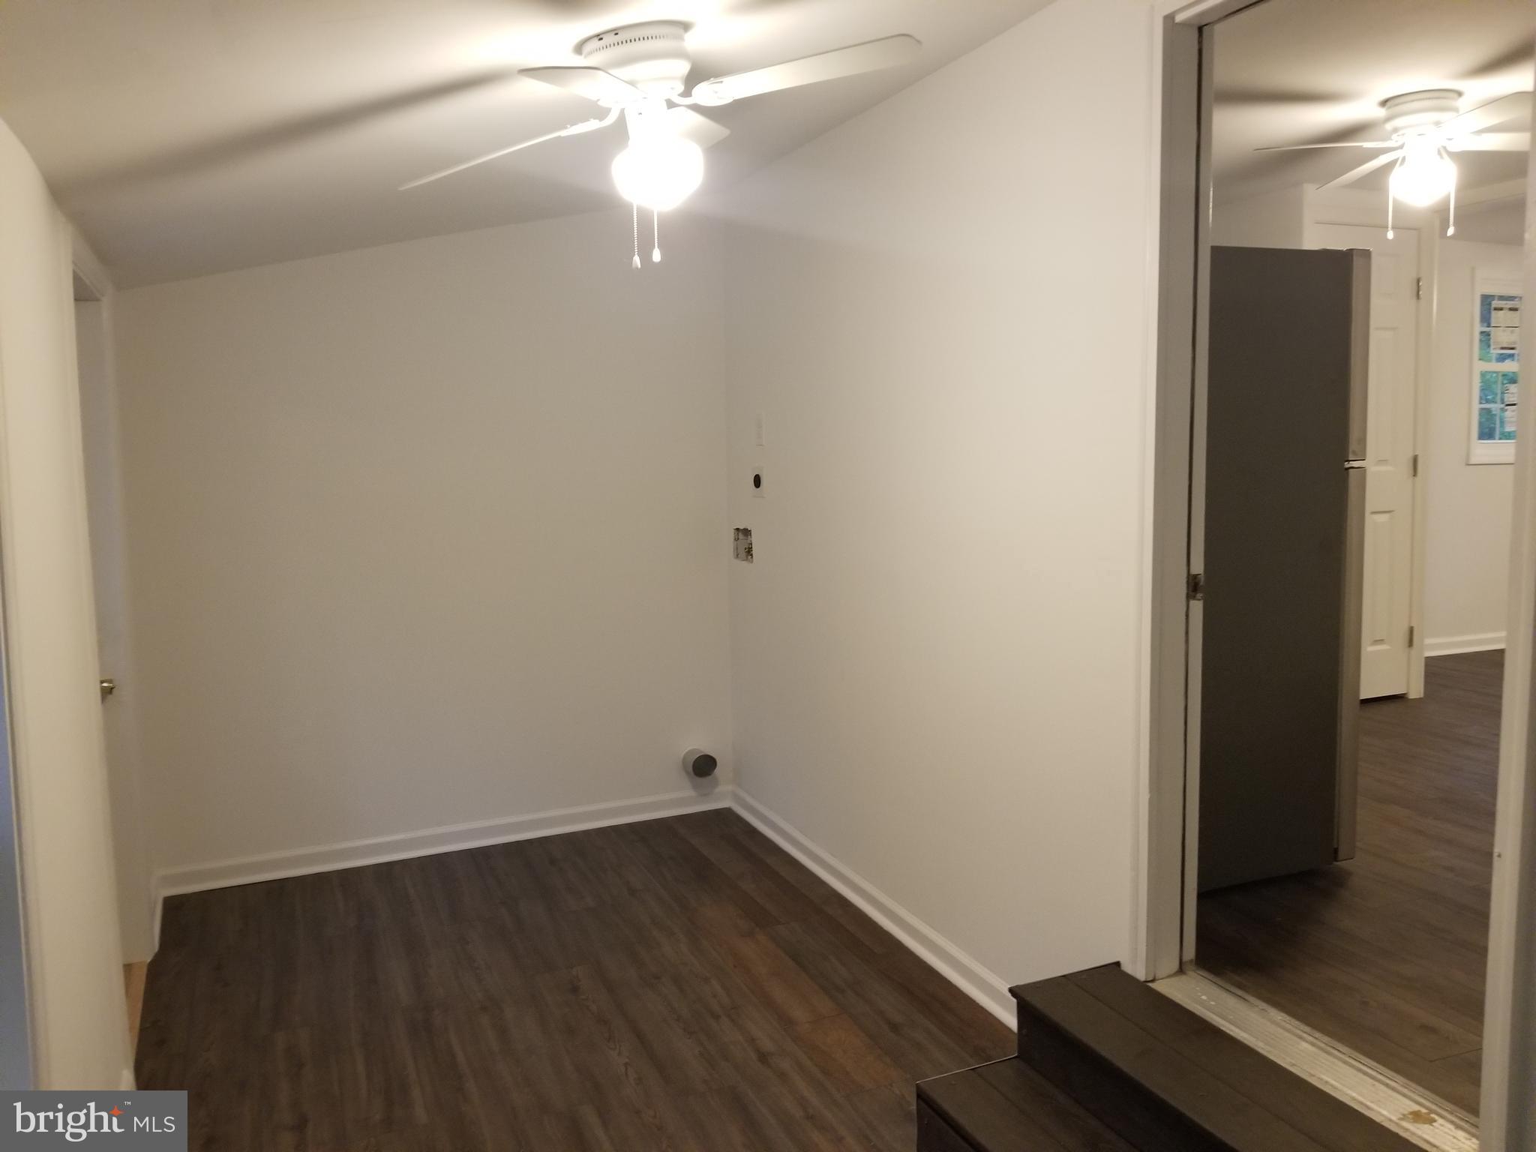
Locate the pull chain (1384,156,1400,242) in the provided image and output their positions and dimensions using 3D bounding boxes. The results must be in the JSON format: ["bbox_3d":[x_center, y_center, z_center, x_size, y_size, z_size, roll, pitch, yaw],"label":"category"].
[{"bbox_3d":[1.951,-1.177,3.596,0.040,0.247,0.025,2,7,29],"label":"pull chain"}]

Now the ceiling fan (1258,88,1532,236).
[{"bbox_3d":[2.007,-1.262,3.557,1.060,0.400,1.060,-2,6,-5],"label":"ceiling fan"}]

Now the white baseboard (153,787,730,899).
[{"bbox_3d":[-1.151,1.020,4.513,2.172,0.090,0.020,-4,7,-24],"label":"white baseboard"}]

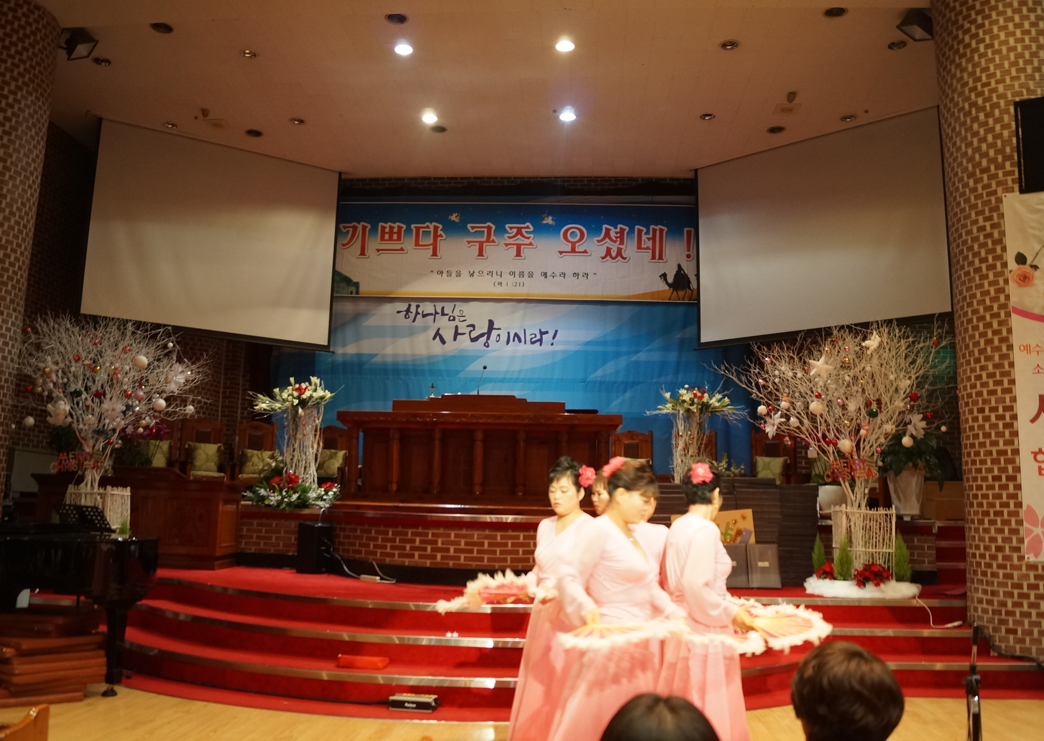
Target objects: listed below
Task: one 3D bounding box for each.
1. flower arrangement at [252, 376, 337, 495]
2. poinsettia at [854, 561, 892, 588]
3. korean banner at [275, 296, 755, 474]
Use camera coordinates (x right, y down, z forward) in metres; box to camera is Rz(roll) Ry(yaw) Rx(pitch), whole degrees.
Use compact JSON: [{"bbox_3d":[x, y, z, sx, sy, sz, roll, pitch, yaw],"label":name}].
[{"bbox_3d":[-2.516,0.766,9.285,0.920,1.430,0.750,1,-9,3],"label":"flower arrangement"},{"bbox_3d":[3.057,1.787,7.271,0.330,0.250,0.290,1,-9,3],"label":"poinsettia"},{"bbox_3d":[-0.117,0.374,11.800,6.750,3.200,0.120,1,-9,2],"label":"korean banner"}]

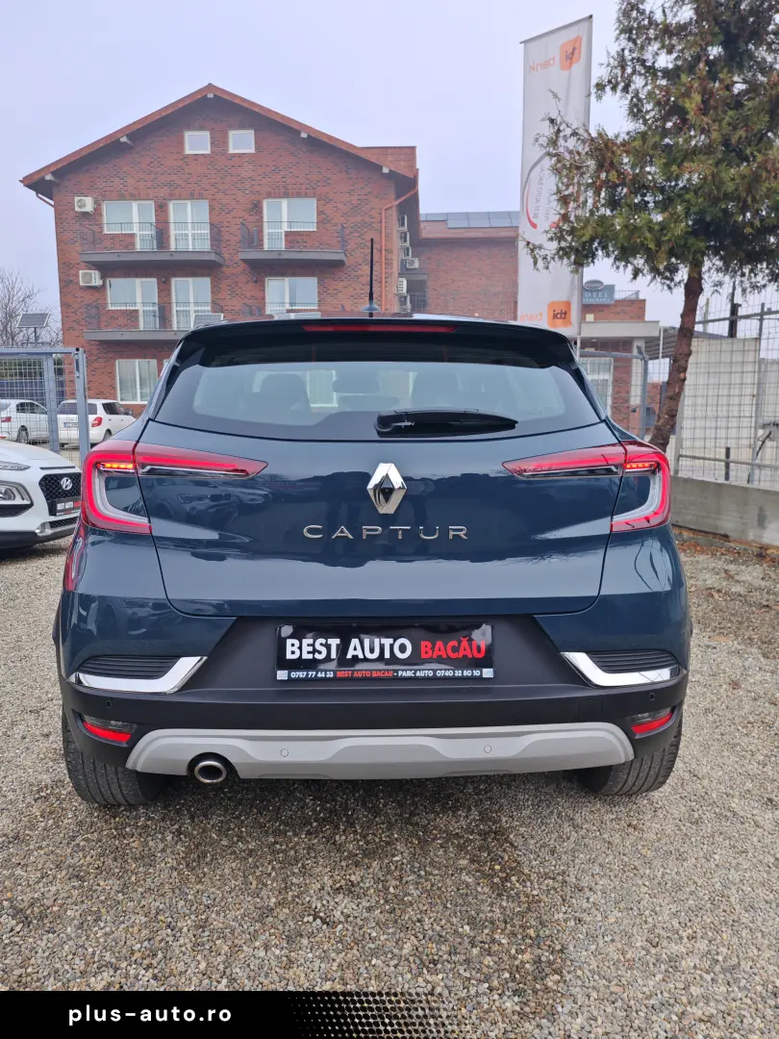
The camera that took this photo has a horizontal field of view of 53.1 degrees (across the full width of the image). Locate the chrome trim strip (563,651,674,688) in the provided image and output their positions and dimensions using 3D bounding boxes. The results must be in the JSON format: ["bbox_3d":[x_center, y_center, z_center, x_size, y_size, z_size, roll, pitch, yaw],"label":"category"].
[{"bbox_3d":[0.580,0.364,1.953,0.345,0.100,0.130,-2,9,-10],"label":"chrome trim strip"}]

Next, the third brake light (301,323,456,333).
[{"bbox_3d":[-0.026,-0.468,1.909,0.385,0.023,0.040,0,9,-3],"label":"third brake light"}]

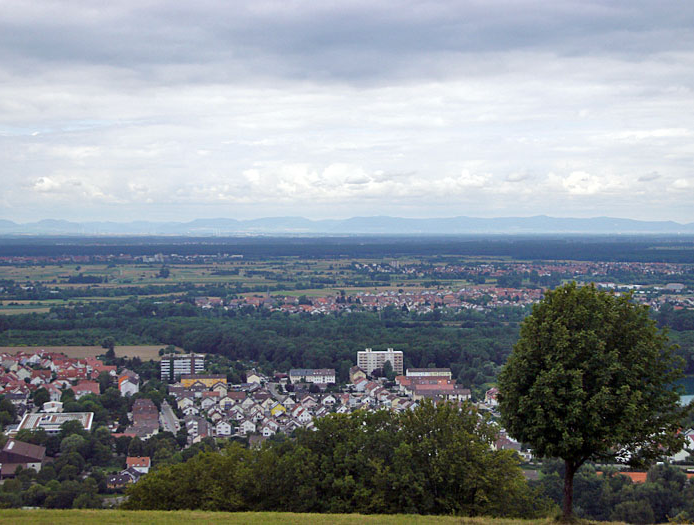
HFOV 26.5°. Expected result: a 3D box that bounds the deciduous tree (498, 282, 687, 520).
[{"bbox_3d":[8.099,4.750,50.141,6.400,8.100,6.400,0,1,0],"label":"deciduous tree"}]

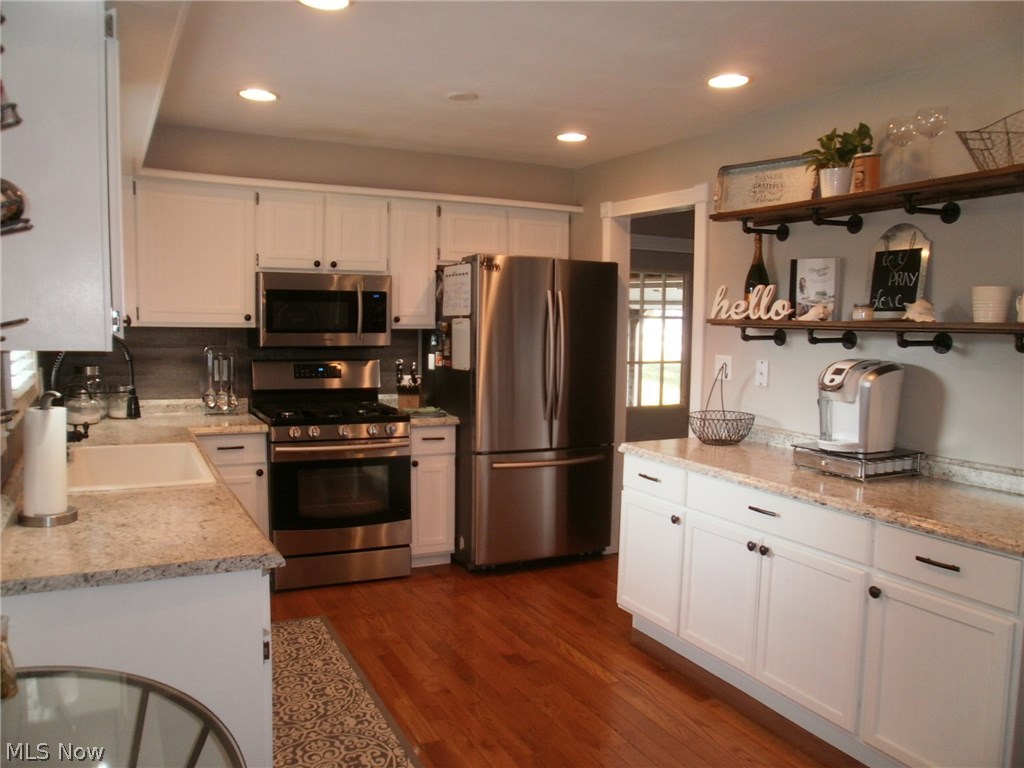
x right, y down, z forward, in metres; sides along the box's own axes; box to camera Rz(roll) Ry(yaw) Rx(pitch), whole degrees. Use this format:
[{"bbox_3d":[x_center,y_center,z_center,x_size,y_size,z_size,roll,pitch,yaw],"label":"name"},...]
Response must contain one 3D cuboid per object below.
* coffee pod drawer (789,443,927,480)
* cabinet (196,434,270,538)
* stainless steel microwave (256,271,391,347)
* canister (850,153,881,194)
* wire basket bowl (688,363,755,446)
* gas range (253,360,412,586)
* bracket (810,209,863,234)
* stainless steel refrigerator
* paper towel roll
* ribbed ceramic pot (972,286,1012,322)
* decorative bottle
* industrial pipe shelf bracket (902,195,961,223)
[{"bbox_3d":[1.356,0.304,3.049,0.325,0.080,0.340,-1,5,-27],"label":"coffee pod drawer"},{"bbox_3d":[-1.589,0.662,4.298,0.376,0.859,0.601,-1,5,-24],"label":"cabinet"},{"bbox_3d":[-1.127,-0.437,4.591,0.760,0.416,0.410,-1,5,-22],"label":"stainless steel microwave"},{"bbox_3d":[1.375,-0.812,2.990,0.114,0.167,0.114,-1,5,-27],"label":"canister"},{"bbox_3d":[0.967,0.106,3.538,0.295,0.370,0.295,1,5,0],"label":"wire basket bowl"},{"bbox_3d":[-1.030,0.483,4.413,0.743,1.196,0.729,-1,5,-24],"label":"gas range"},{"bbox_3d":[1.296,-0.656,3.097,0.265,0.090,0.080,-2,6,-29],"label":"bracket"},{"bbox_3d":[0.054,0.146,4.808,0.901,1.775,0.818,-1,5,-22],"label":"stainless steel refrigerator"},{"bbox_3d":[-1.278,0.210,2.102,0.115,0.280,0.115,-1,5,-27],"label":"paper towel roll"},{"bbox_3d":[1.600,-0.262,2.571,0.126,0.121,0.126,-1,5,-27],"label":"ribbed ceramic pot"},{"bbox_3d":[1.094,-0.473,3.423,0.110,0.385,0.110,-2,6,-29],"label":"decorative bottle"},{"bbox_3d":[1.506,-0.633,2.787,0.266,0.089,0.082,-1,5,-27],"label":"industrial pipe shelf bracket"}]

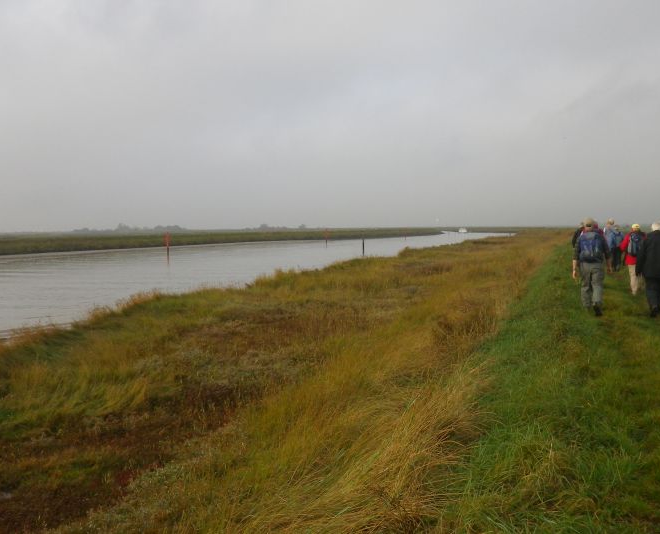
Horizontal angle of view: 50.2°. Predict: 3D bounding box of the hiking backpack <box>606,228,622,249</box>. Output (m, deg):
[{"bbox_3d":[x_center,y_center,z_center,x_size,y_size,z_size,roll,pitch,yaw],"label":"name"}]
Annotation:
[{"bbox_3d":[9.504,-0.954,23.600,0.440,0.600,0.290,1,3,19],"label":"hiking backpack"}]

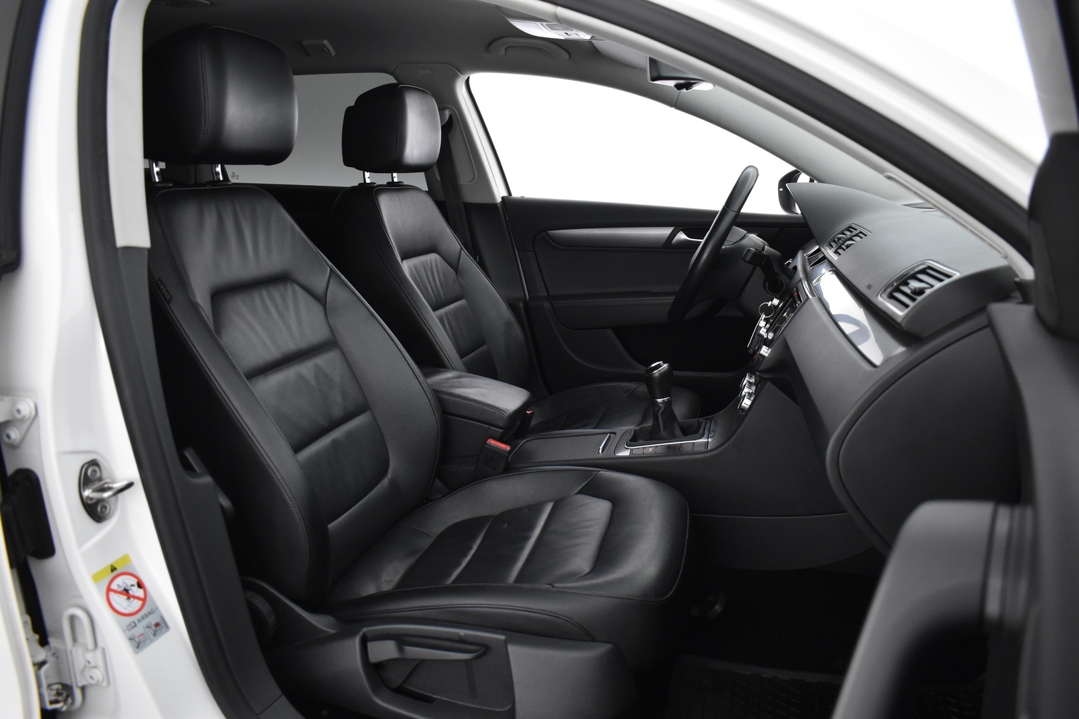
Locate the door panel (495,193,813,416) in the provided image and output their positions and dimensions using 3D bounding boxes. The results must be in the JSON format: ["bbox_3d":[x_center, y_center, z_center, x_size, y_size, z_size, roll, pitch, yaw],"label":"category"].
[{"bbox_3d":[0.382,-0.110,2.147,1.000,0.640,0.140,3,13,14],"label":"door panel"}]

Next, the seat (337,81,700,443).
[{"bbox_3d":[-0.030,-0.152,1.945,0.880,0.980,0.540,3,13,14],"label":"seat"}]

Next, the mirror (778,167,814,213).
[{"bbox_3d":[0.744,-0.474,2.280,0.130,0.145,0.220,1,12,4],"label":"mirror"}]

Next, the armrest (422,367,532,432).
[{"bbox_3d":[-0.173,0.075,1.654,0.300,0.070,0.165,15,15,11],"label":"armrest"}]

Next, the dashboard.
[{"bbox_3d":[0.622,-0.049,1.421,0.550,0.520,1.400,3,13,14],"label":"dashboard"}]

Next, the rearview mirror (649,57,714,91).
[{"bbox_3d":[0.256,-0.518,1.414,0.050,0.072,0.230,-5,13,-23],"label":"rearview mirror"}]

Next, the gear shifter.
[{"bbox_3d":[0.238,0.077,1.548,0.080,0.155,0.065,3,13,14],"label":"gear shifter"}]

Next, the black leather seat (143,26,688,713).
[{"bbox_3d":[-0.206,-0.005,1.266,0.880,0.980,0.540,3,13,14],"label":"black leather seat"}]

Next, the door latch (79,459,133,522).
[{"bbox_3d":[-0.486,0.152,0.923,0.048,0.072,0.043,3,13,14],"label":"door latch"}]

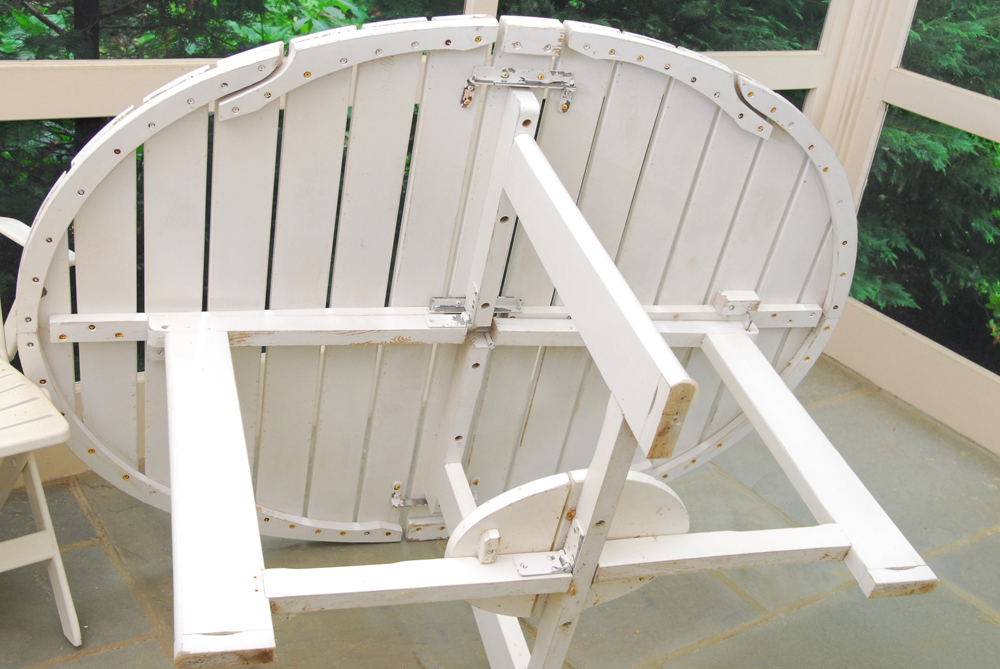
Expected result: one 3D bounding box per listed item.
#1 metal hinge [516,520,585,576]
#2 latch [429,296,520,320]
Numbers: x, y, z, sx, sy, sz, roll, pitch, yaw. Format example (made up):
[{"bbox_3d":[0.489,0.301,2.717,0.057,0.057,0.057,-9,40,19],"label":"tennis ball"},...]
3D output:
[{"bbox_3d":[0.066,0.289,1.703,0.079,0.075,0.041,-1,37,-19],"label":"metal hinge"},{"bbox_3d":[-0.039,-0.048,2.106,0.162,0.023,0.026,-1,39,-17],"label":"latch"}]

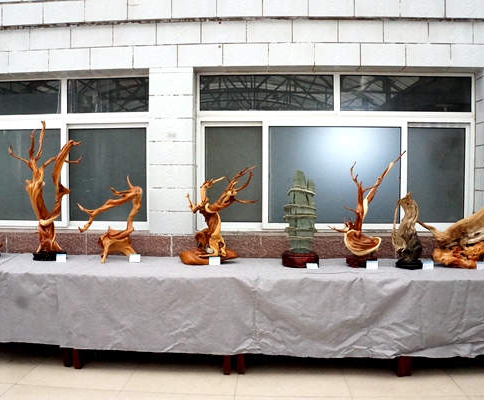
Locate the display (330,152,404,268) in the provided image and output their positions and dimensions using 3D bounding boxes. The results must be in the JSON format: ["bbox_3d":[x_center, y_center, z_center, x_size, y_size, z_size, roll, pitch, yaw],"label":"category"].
[{"bbox_3d":[1.033,0.082,3.702,0.617,0.948,0.300,0,2,3],"label":"display"}]

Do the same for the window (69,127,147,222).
[{"bbox_3d":[-1.303,-0.245,4.374,0.771,0.917,0.050,0,2,3],"label":"window"}]

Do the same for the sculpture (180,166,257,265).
[{"bbox_3d":[-0.206,0.128,3.920,0.640,0.830,0.320,0,3,3],"label":"sculpture"}]

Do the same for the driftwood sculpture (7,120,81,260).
[{"bbox_3d":[-1.734,-0.110,3.962,0.659,1.180,0.360,0,2,3],"label":"driftwood sculpture"}]

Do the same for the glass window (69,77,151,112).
[{"bbox_3d":[-1.318,-1.023,4.380,0.820,0.345,0.050,0,3,3],"label":"glass window"}]

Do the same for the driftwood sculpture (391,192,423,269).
[{"bbox_3d":[1.334,0.250,3.633,0.250,0.624,0.220,0,2,3],"label":"driftwood sculpture"}]

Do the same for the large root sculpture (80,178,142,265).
[{"bbox_3d":[-1.180,0.168,3.990,0.560,0.740,0.290,0,3,3],"label":"large root sculpture"}]

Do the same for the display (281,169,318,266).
[{"bbox_3d":[0.493,0.155,3.800,0.305,0.800,0.220,0,3,3],"label":"display"}]

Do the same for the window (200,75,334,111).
[{"bbox_3d":[0.237,-1.004,4.222,1.260,0.335,0.050,0,2,3],"label":"window"}]

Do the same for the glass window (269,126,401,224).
[{"bbox_3d":[0.870,-0.234,4.209,1.232,0.906,0.050,0,2,3],"label":"glass window"}]

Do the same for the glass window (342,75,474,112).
[{"bbox_3d":[1.514,-0.976,4.155,1.189,0.334,0.050,0,2,3],"label":"glass window"}]

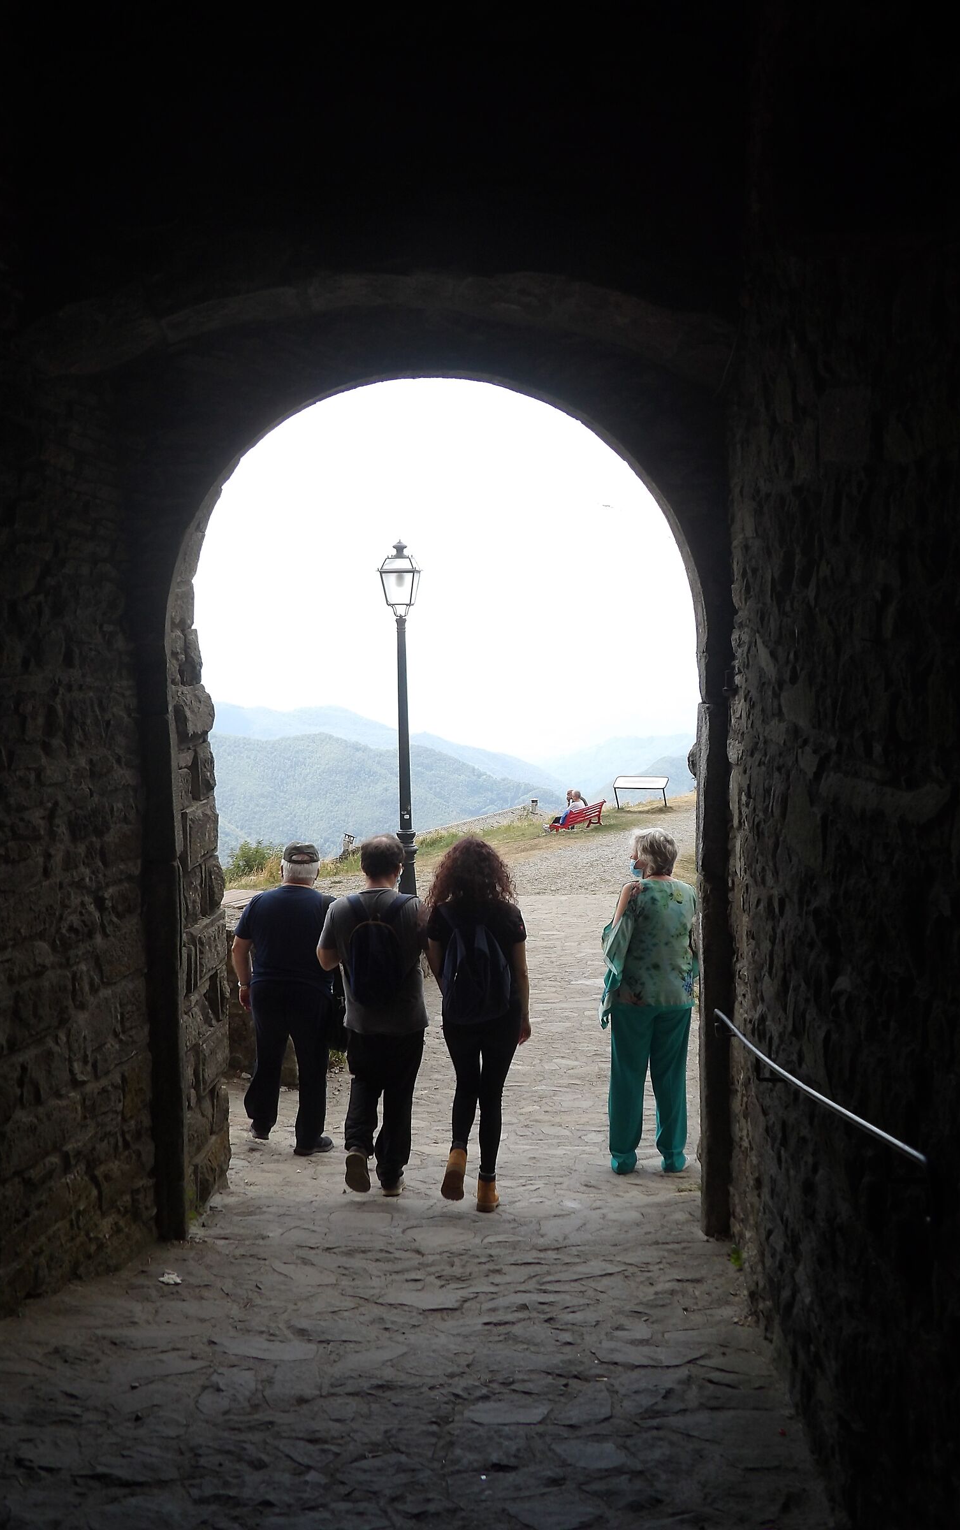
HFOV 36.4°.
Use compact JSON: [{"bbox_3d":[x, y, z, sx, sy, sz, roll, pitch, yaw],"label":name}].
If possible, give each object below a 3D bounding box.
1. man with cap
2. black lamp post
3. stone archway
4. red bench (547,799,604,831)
[{"bbox_3d":[-1.079,1.277,8.050,0.570,1.710,0.420,-1,3,4],"label":"man with cap"},{"bbox_3d":[-0.795,-0.234,15.400,0.410,4.300,0.410,-1,3,10],"label":"black lamp post"},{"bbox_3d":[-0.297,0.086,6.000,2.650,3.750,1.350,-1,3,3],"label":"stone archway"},{"bbox_3d":[2.775,1.432,41.300,0.660,0.750,1.800,1,7,33],"label":"red bench"}]

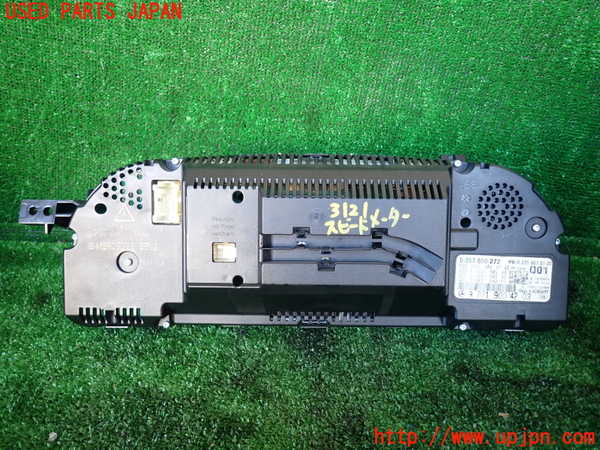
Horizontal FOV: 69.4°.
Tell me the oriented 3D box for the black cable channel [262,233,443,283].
[{"bbox_3d":[0.045,0.028,0.375,0.156,0.045,0.009,1,0,0],"label":"black cable channel"}]

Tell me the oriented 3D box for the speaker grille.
[{"bbox_3d":[0.174,-0.016,0.375,0.041,0.041,0.004,1,0,0],"label":"speaker grille"}]

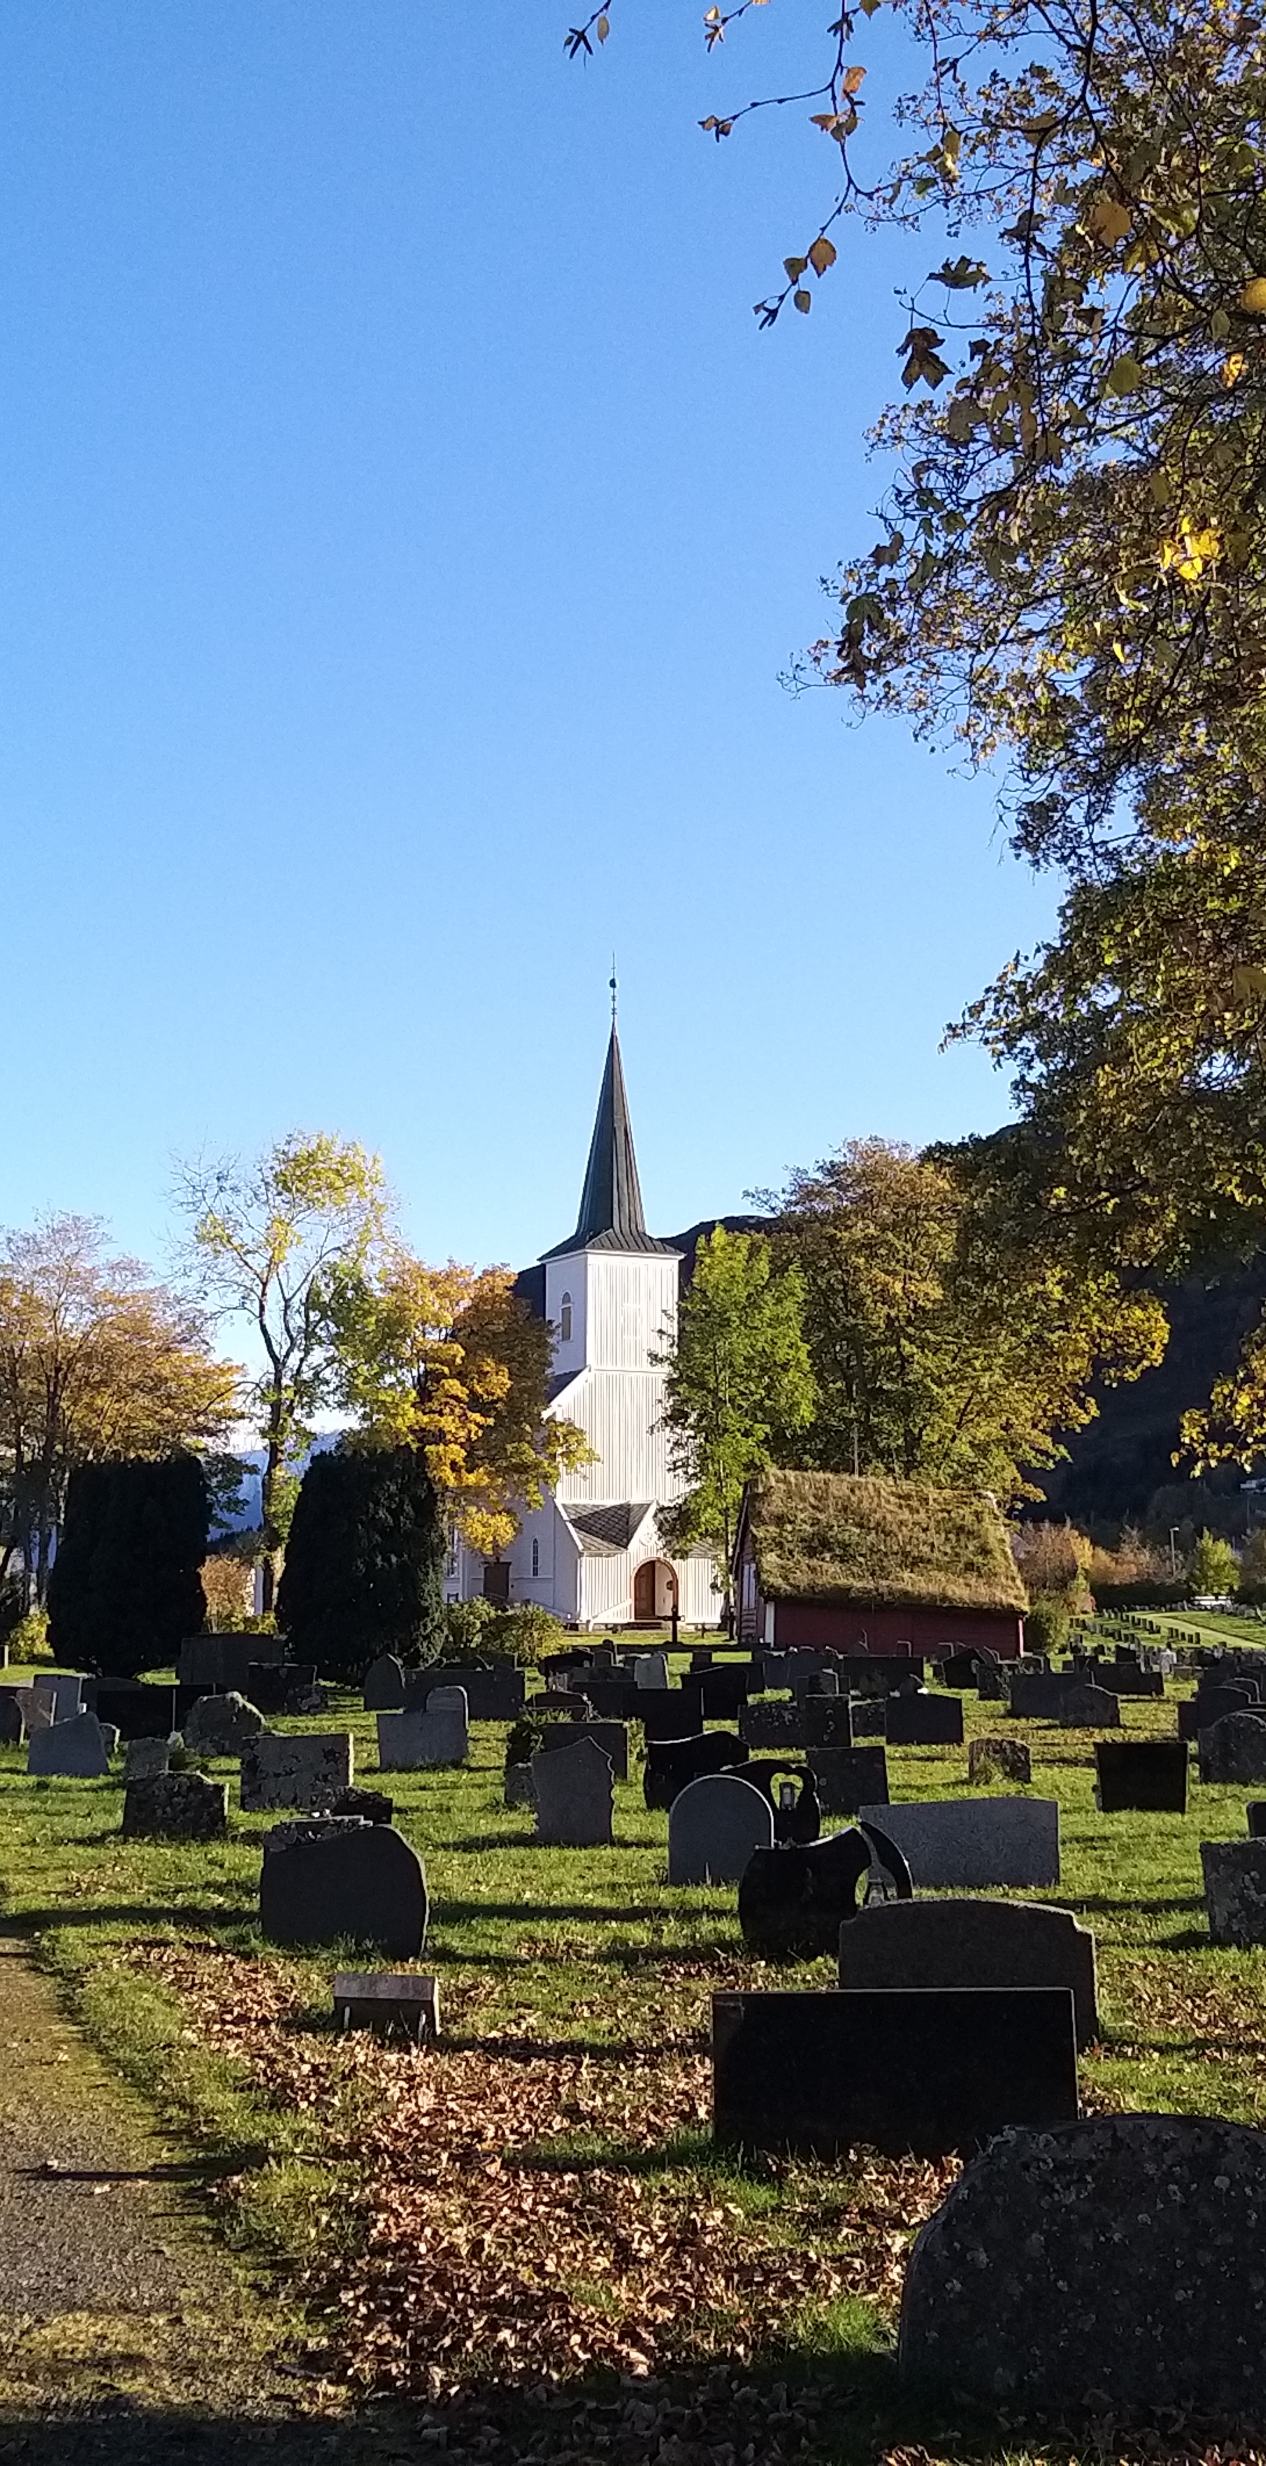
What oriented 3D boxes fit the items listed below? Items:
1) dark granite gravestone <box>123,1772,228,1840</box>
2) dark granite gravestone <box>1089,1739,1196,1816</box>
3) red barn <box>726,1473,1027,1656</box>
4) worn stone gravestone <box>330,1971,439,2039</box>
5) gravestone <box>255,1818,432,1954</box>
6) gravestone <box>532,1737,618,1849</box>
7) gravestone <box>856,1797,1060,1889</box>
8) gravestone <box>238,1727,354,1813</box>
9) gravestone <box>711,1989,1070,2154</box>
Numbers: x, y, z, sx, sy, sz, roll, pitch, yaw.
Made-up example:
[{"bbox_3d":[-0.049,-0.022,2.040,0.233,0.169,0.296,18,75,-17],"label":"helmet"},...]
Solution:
[{"bbox_3d":[-2.893,3.635,16.306,0.642,0.414,0.150,0,-8,0],"label":"dark granite gravestone"},{"bbox_3d":[3.571,3.820,18.018,0.665,0.511,0.140,0,-8,0],"label":"dark granite gravestone"},{"bbox_3d":[7.191,9.855,75.815,7.700,5.100,6.000,1,-8,-7],"label":"red barn"},{"bbox_3d":[-0.916,2.875,9.550,0.370,0.210,0.210,0,-8,3],"label":"worn stone gravestone"},{"bbox_3d":[-1.244,2.842,11.152,0.722,0.590,0.140,0,-8,0],"label":"gravestone"},{"bbox_3d":[-0.378,3.616,16.609,0.524,0.669,0.140,-1,-8,3],"label":"gravestone"},{"bbox_3d":[1.712,3.226,13.537,1.045,0.475,0.140,0,-8,0],"label":"gravestone"},{"bbox_3d":[-2.486,4.000,19.030,0.804,0.561,0.160,-1,-8,5],"label":"gravestone"},{"bbox_3d":[0.735,2.384,7.321,1.025,0.460,0.120,0,-8,2],"label":"gravestone"}]

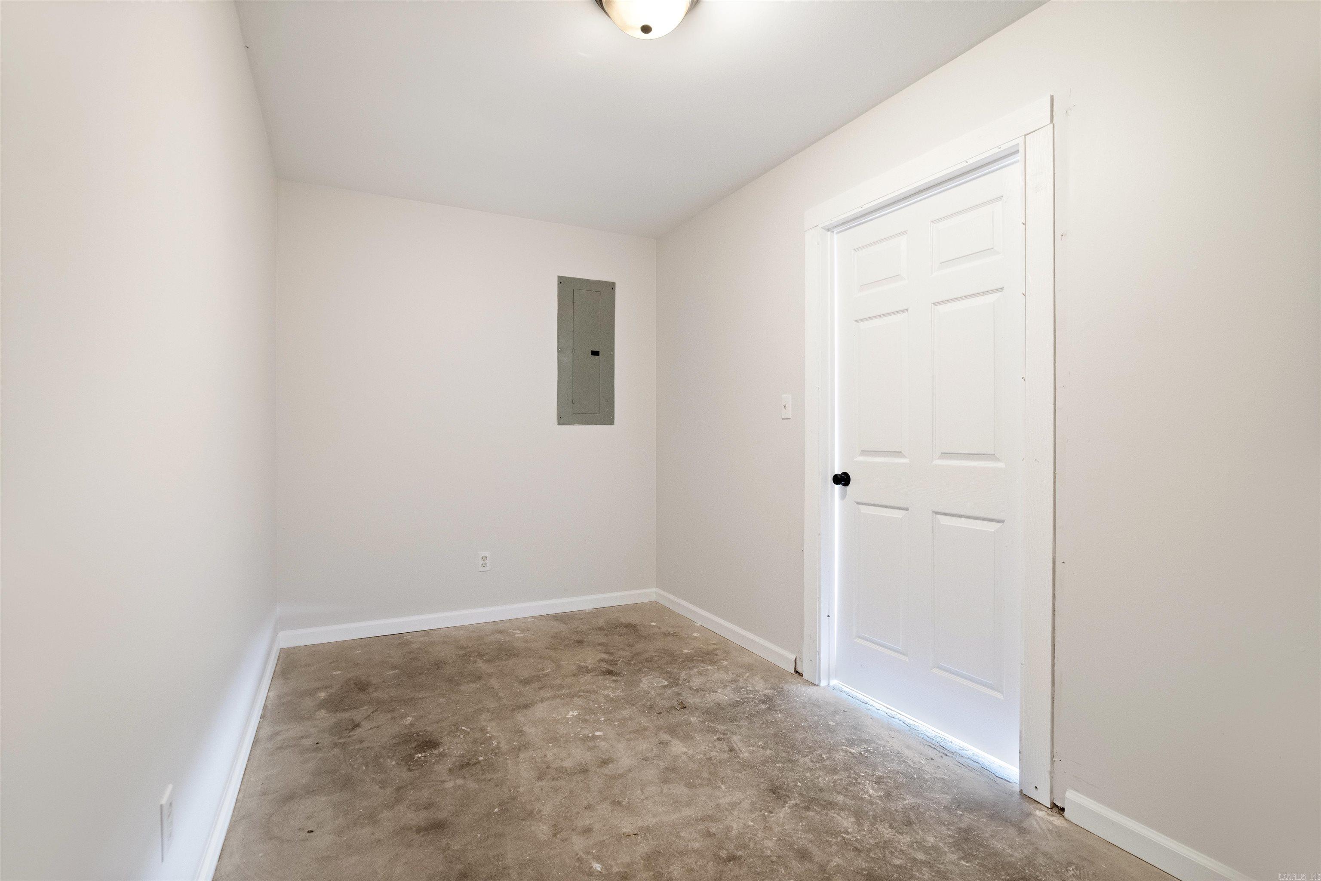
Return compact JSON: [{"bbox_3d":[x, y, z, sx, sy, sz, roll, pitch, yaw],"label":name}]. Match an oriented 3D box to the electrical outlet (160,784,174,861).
[{"bbox_3d":[-0.965,0.750,1.149,0.009,0.114,0.070,0,1,-29],"label":"electrical outlet"}]

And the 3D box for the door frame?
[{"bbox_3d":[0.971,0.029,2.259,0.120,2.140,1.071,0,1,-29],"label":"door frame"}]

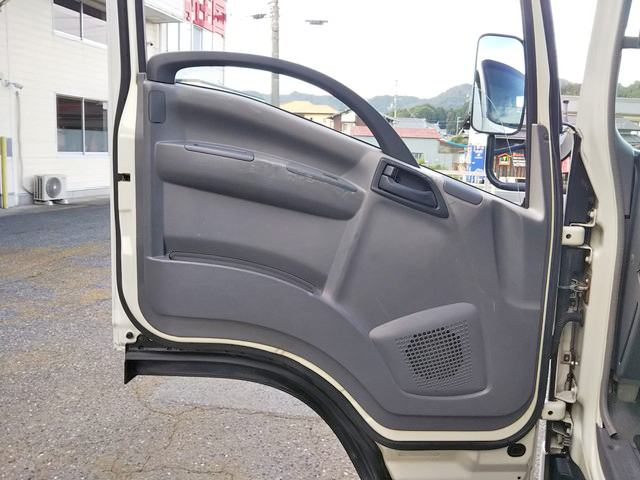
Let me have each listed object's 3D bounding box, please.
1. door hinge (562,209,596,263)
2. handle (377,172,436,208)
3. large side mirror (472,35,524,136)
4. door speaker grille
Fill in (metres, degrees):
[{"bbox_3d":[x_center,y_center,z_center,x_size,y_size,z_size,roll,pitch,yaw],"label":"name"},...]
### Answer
[{"bbox_3d":[0.612,-0.011,1.310,0.070,0.120,0.060,1,10,0],"label":"door hinge"},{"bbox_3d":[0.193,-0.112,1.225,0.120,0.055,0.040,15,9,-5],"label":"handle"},{"bbox_3d":[0.597,-0.519,1.850,0.185,0.330,0.080,0,10,-6],"label":"large side mirror"},{"bbox_3d":[0.259,0.263,1.265,0.172,0.152,0.030,-6,10,-2],"label":"door speaker grille"}]

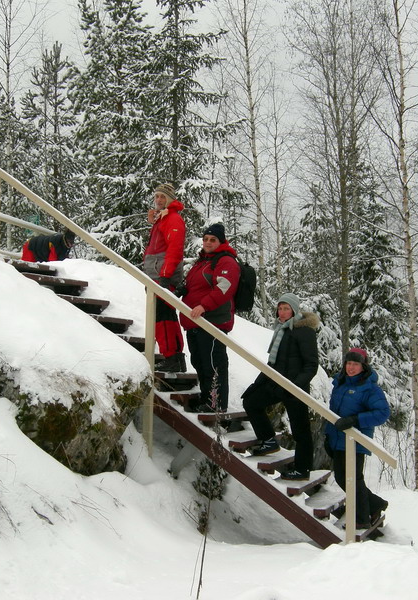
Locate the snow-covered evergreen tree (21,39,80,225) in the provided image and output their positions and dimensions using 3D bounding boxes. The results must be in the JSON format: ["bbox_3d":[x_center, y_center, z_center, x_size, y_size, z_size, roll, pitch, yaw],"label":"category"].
[{"bbox_3d":[-3.162,-2.752,16.811,1.450,5.150,1.450,0,-5,0],"label":"snow-covered evergreen tree"}]

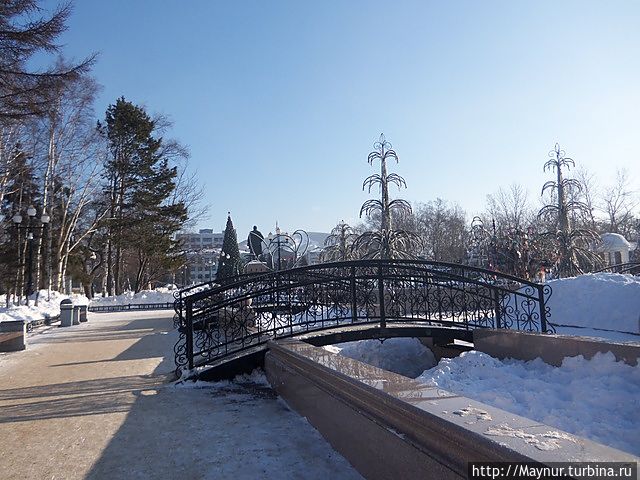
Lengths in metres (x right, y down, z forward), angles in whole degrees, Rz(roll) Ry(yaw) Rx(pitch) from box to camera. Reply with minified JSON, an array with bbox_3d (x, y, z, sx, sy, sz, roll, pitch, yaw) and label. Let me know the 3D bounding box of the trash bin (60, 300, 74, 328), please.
[{"bbox_3d":[-10.339,2.964,21.242,0.530,1.130,0.500,0,-5,-15],"label":"trash bin"}]

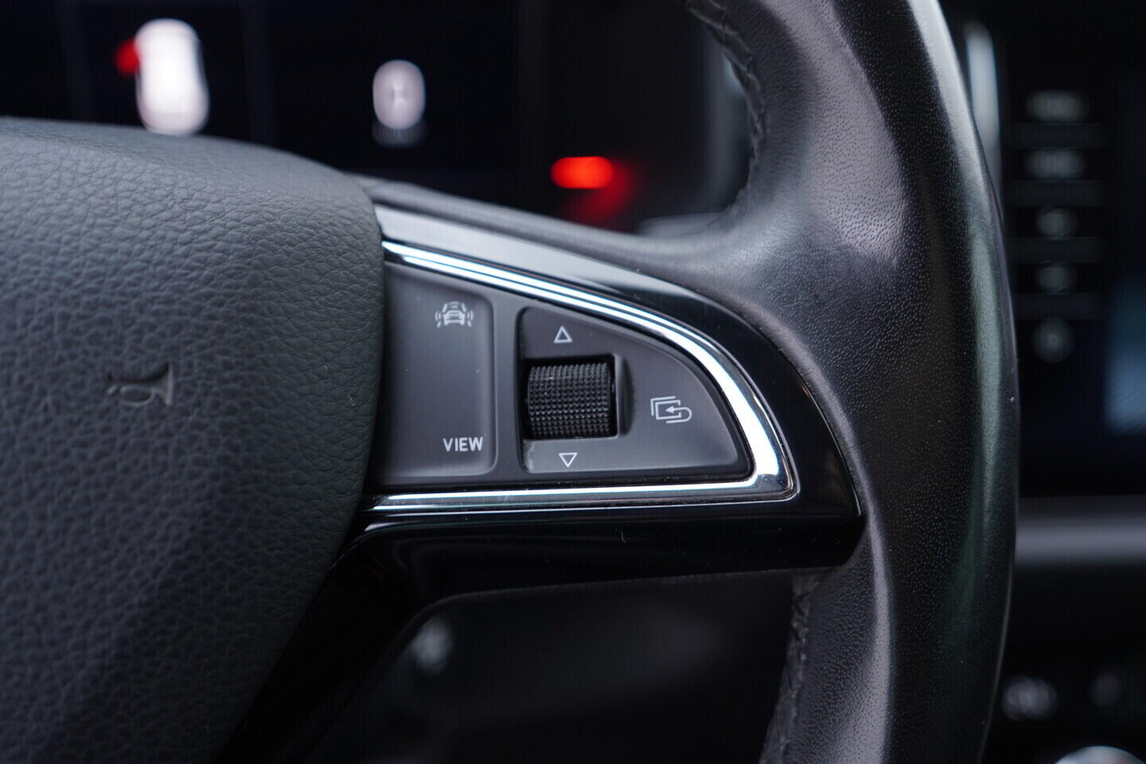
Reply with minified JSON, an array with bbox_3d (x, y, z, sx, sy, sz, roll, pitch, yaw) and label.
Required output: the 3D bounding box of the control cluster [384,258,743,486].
[{"bbox_3d":[-0.002,-0.001,0.188,0.061,0.035,0.013,-2,-2,6],"label":"control cluster"}]

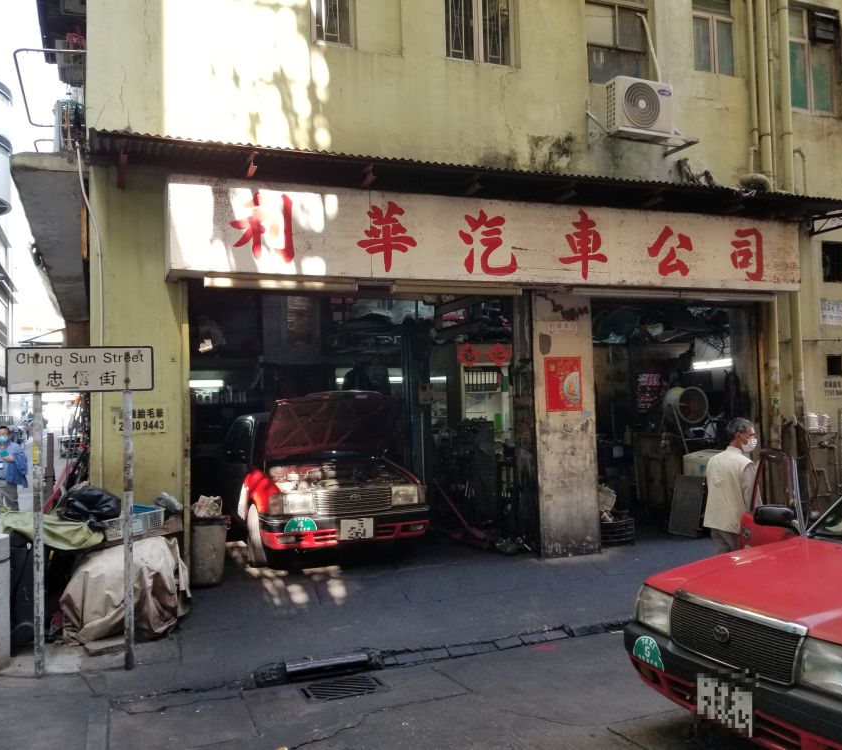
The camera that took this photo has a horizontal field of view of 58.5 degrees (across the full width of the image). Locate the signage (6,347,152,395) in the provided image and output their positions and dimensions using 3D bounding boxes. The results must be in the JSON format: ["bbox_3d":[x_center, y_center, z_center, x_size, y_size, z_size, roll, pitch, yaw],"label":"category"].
[{"bbox_3d":[-2.292,-0.030,5.070,0.910,0.305,0.030,-1,-3,-20],"label":"signage"}]

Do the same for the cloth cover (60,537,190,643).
[{"bbox_3d":[-2.225,1.617,5.782,0.880,0.680,0.550,-1,-3,-20],"label":"cloth cover"}]

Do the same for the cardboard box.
[{"bbox_3d":[3.543,1.126,9.234,0.440,0.260,0.420,0,-2,-41],"label":"cardboard box"}]

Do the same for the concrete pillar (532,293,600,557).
[{"bbox_3d":[1.371,0.498,7.588,0.649,2.583,0.400,-1,-3,-20],"label":"concrete pillar"}]

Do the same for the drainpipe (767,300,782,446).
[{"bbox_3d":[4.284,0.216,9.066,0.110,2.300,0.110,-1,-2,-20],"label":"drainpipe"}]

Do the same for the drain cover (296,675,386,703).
[{"bbox_3d":[-0.496,2.007,4.809,0.500,0.040,0.300,-1,-3,-20],"label":"drain cover"}]

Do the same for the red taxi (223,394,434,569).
[{"bbox_3d":[-1.537,1.196,9.218,1.700,1.600,4.690,0,-3,-23],"label":"red taxi"}]

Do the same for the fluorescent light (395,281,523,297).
[{"bbox_3d":[0.328,-0.800,6.947,1.270,0.100,0.120,-1,-3,-20],"label":"fluorescent light"}]

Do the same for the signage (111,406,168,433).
[{"bbox_3d":[-2.487,0.393,6.631,0.455,0.235,0.015,-1,-2,-20],"label":"signage"}]

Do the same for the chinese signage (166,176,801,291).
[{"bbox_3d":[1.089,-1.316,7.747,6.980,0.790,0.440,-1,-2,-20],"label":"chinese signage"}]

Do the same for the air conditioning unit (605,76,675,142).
[{"bbox_3d":[2.397,-2.903,8.262,0.711,0.553,0.260,-1,-2,-18],"label":"air conditioning unit"}]

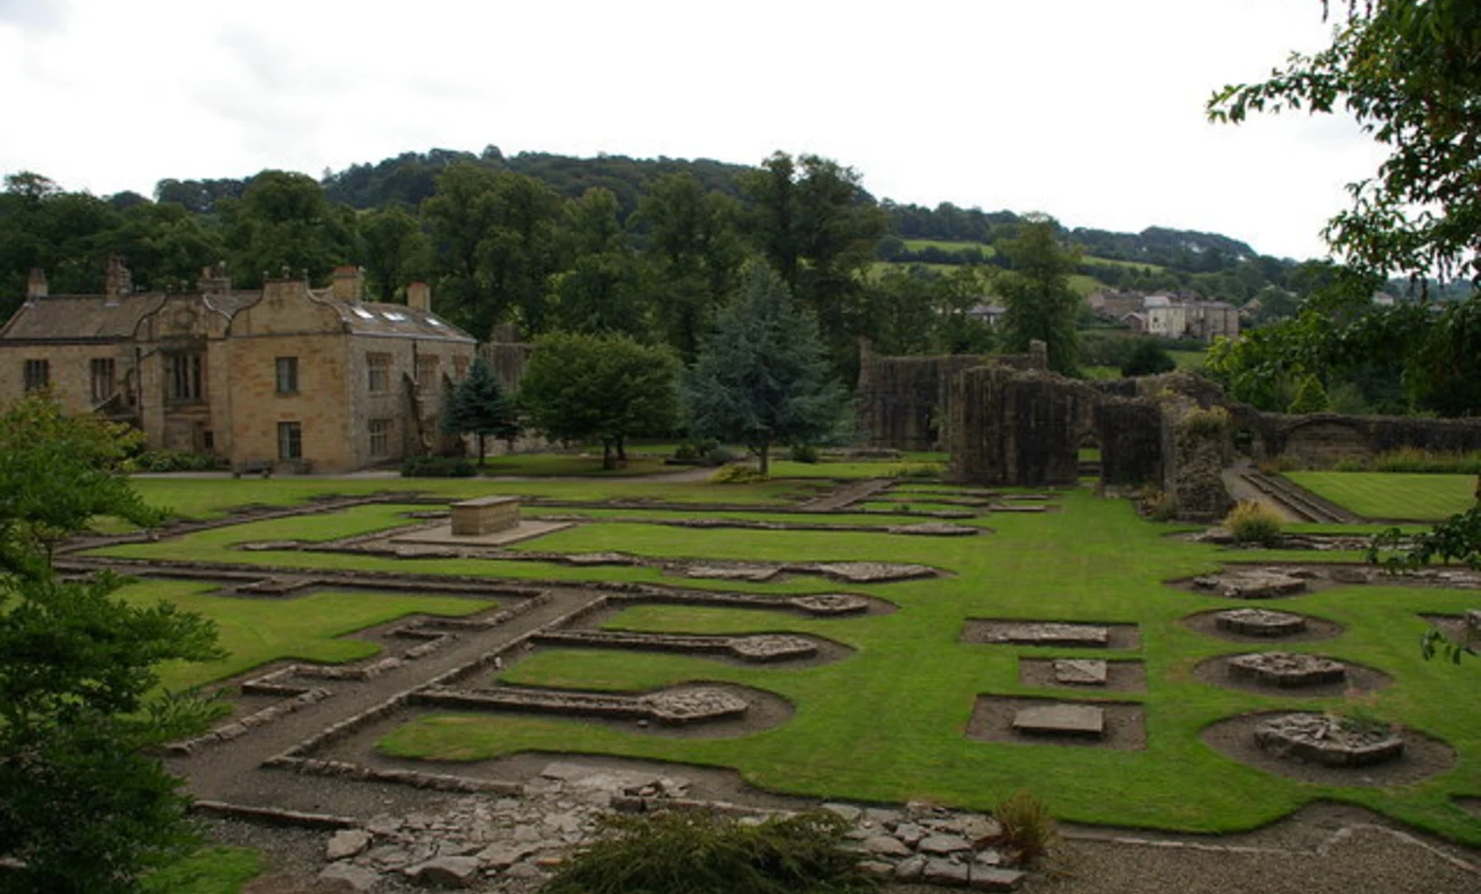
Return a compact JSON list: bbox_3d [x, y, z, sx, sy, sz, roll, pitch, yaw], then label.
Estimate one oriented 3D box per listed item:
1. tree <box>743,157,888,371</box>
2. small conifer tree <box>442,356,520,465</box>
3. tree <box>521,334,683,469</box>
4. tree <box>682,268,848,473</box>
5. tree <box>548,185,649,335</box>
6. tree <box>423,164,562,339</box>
[{"bbox_3d":[6.290,-13.020,98.180,12.940,25.670,12.300,-1,4,0],"label":"tree"},{"bbox_3d":[-15.820,-2.220,67.520,4.630,6.580,4.630,-1,4,0],"label":"small conifer tree"},{"bbox_3d":[-8.110,-2.660,63.410,8.970,7.800,8.520,-1,4,0],"label":"tree"},{"bbox_3d":[1.200,-4.020,59.000,8.730,10.860,8.550,-1,4,0],"label":"tree"},{"bbox_3d":[-13.570,-12.430,105.230,9.740,24.070,9.740,-1,4,0],"label":"tree"},{"bbox_3d":[-23.180,-12.970,102.180,12.620,25.770,11.990,-1,4,0],"label":"tree"}]

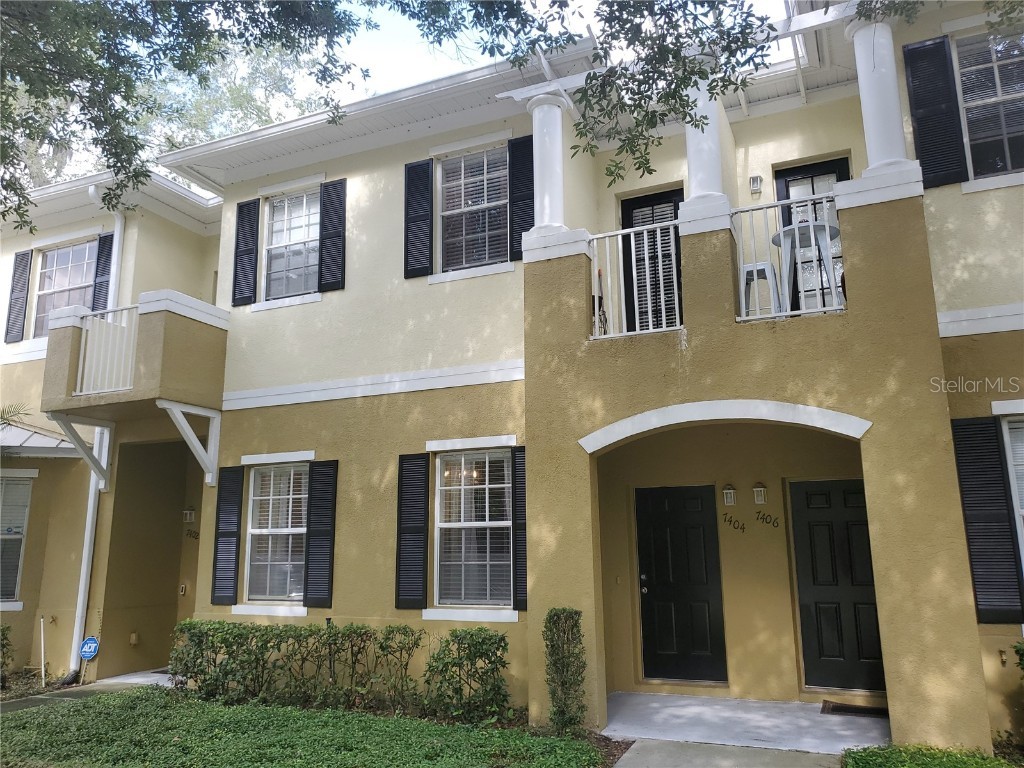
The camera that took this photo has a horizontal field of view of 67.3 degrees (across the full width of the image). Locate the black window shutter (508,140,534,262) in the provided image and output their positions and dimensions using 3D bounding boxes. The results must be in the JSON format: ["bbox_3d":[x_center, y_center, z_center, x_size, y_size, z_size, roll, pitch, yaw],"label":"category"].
[{"bbox_3d":[0.155,-2.001,8.264,0.370,1.396,0.040,-6,-12,23],"label":"black window shutter"}]

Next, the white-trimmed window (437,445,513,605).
[{"bbox_3d":[-0.402,1.521,8.119,0.919,1.613,0.100,-6,-13,23],"label":"white-trimmed window"}]

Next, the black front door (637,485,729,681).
[{"bbox_3d":[1.829,2.139,8.333,0.900,2.026,0.045,-6,-12,23],"label":"black front door"}]

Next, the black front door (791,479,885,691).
[{"bbox_3d":[3.340,1.984,7.693,0.905,2.017,0.045,-6,-12,23],"label":"black front door"}]

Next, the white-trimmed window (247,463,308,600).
[{"bbox_3d":[-2.772,1.762,9.118,0.926,1.613,0.100,-6,-13,23],"label":"white-trimmed window"}]

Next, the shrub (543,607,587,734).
[{"bbox_3d":[0.448,2.396,6.417,0.347,1.005,0.340,-6,-12,23],"label":"shrub"}]

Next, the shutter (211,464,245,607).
[{"bbox_3d":[-3.424,1.823,9.288,0.388,1.632,0.050,-6,-13,23],"label":"shutter"}]

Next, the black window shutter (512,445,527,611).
[{"bbox_3d":[0.185,1.420,7.597,0.370,1.588,0.040,-6,-12,23],"label":"black window shutter"}]

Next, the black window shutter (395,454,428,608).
[{"bbox_3d":[-1.062,1.578,8.294,0.377,1.640,0.050,-6,-13,23],"label":"black window shutter"}]

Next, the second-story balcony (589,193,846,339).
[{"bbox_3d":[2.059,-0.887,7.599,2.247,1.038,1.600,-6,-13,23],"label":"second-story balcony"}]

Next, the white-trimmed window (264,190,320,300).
[{"bbox_3d":[-2.691,-1.739,9.621,0.940,1.385,0.080,-6,-12,23],"label":"white-trimmed window"}]

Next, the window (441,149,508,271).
[{"bbox_3d":[-0.400,-1.960,8.646,0.940,1.388,0.080,-6,-12,23],"label":"window"}]

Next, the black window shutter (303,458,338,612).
[{"bbox_3d":[-2.177,1.699,8.762,0.392,1.632,0.050,-6,-13,23],"label":"black window shutter"}]

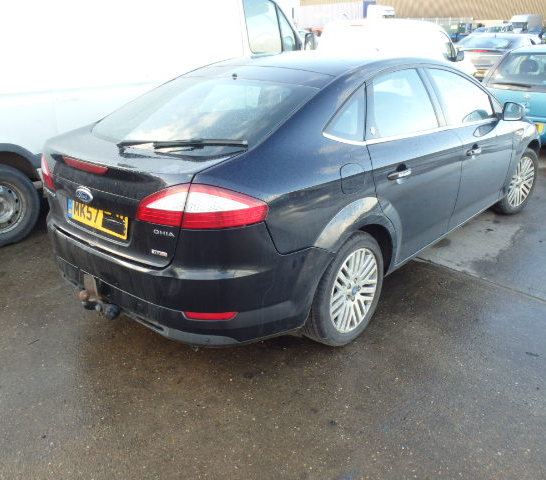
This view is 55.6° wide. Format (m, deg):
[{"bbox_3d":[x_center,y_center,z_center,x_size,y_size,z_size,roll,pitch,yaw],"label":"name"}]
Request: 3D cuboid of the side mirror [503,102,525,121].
[{"bbox_3d":[1.815,-0.968,3.903,0.170,0.145,0.115,16,27,38],"label":"side mirror"}]

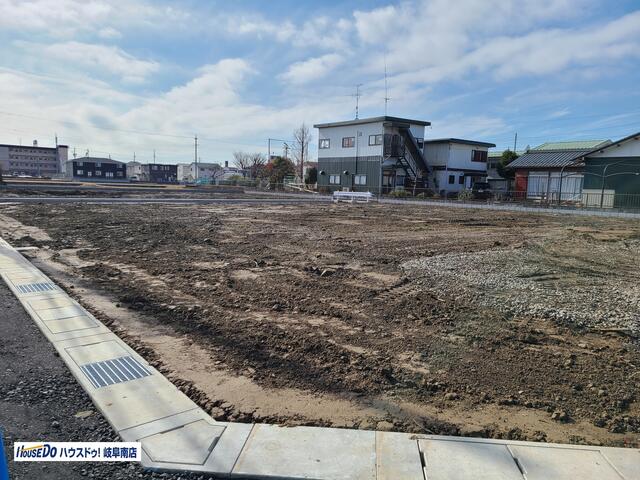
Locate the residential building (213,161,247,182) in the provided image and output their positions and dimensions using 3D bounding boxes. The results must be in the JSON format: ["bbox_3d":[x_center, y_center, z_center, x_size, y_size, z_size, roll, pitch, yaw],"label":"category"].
[{"bbox_3d":[-26.119,-19.689,138.735,10.000,6.146,8.000,-3,9,-36],"label":"residential building"}]

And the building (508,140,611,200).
[{"bbox_3d":[20.646,-5.458,38.379,7.200,5.100,8.200,-3,9,-36],"label":"building"}]

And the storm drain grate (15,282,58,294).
[{"bbox_3d":[-3.869,0.678,6.576,0.425,0.045,0.500,-4,9,-39],"label":"storm drain grate"}]

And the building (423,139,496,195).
[{"bbox_3d":[13.570,-7.739,52.712,7.650,5.657,7.500,-4,9,-38],"label":"building"}]

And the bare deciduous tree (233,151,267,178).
[{"bbox_3d":[-13.790,-14.167,94.027,6.600,6.579,6.000,2,7,0],"label":"bare deciduous tree"}]

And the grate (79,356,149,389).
[{"bbox_3d":[-1.651,1.081,3.895,0.425,0.045,0.500,-4,9,-39],"label":"grate"}]

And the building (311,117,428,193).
[{"bbox_3d":[5.004,-8.485,50.131,5.979,6.928,11.280,-3,9,-36],"label":"building"}]

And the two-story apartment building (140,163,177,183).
[{"bbox_3d":[-52.486,-21.868,156.707,9.200,5.882,8.500,-3,9,-36],"label":"two-story apartment building"}]

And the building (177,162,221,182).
[{"bbox_3d":[-38.201,-21.538,153.669,13.000,6.272,8.500,-3,9,-36],"label":"building"}]

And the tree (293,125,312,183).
[{"bbox_3d":[-2.441,-11.926,67.053,2.900,8.729,2.900,2,7,0],"label":"tree"}]

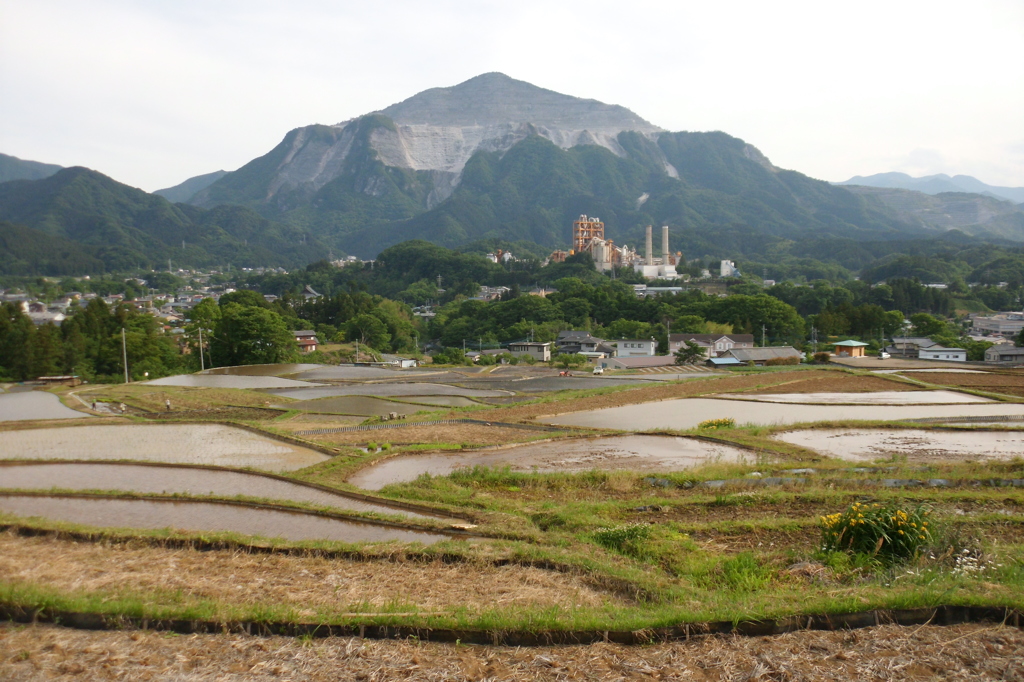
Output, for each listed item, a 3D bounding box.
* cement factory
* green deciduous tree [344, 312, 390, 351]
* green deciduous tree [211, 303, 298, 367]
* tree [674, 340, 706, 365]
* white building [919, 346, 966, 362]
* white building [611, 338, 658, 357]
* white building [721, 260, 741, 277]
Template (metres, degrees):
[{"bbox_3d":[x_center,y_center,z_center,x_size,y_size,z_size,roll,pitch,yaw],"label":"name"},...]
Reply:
[{"bbox_3d":[146.670,-133.790,1150.000,156.990,90.660,100.000,-2,6,-10],"label":"cement factory"},{"bbox_3d":[-45.330,-2.790,248.000,15.580,12.200,15.580,-1,6,0],"label":"green deciduous tree"},{"bbox_3d":[-61.780,-1.470,191.000,21.110,15.540,20.060,-1,6,0],"label":"green deciduous tree"},{"bbox_3d":[44.840,2.960,200.000,8.040,6.200,7.640,-1,6,0],"label":"tree"},{"bbox_3d":[115.070,3.720,213.000,9.970,3.040,5.500,0,6,10],"label":"white building"},{"bbox_3d":[35.220,2.740,230.000,11.720,5.750,7.500,1,6,17],"label":"white building"},{"bbox_3d":[279.840,-91.990,1020.000,21.180,21.920,15.000,-1,6,0],"label":"white building"}]

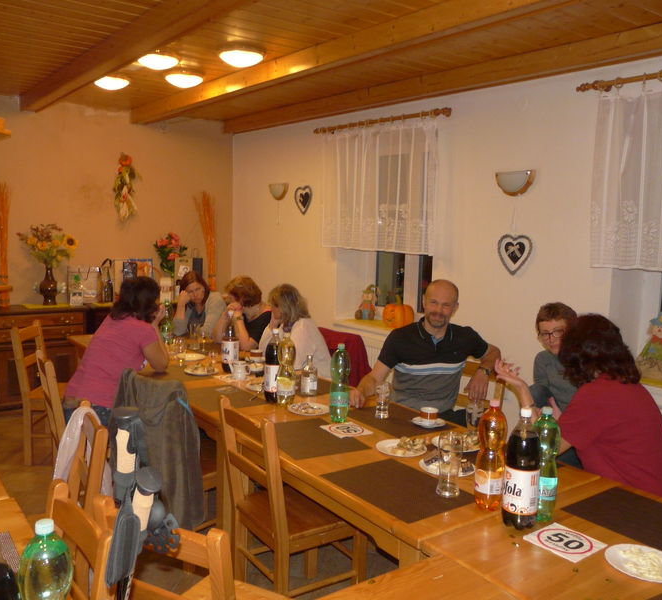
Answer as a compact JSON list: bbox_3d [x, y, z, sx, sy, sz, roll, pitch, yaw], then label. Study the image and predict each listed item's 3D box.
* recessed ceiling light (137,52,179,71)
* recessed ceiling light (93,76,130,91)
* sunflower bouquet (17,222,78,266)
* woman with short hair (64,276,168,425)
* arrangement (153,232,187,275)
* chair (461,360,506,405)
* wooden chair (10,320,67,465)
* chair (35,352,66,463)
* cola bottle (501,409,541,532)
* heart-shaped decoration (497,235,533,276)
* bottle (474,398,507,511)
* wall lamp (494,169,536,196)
[{"bbox_3d":[-1.069,-1.478,4.009,0.270,0.100,0.270,-3,8,-36],"label":"recessed ceiling light"},{"bbox_3d":[-1.586,-1.582,4.696,0.270,0.090,0.270,-4,9,-36],"label":"recessed ceiling light"},{"bbox_3d":[-2.443,-0.478,5.577,0.510,0.400,0.420,-3,8,-36],"label":"sunflower bouquet"},{"bbox_3d":[-1.163,0.513,3.632,0.480,1.270,0.640,8,9,41],"label":"woman with short hair"},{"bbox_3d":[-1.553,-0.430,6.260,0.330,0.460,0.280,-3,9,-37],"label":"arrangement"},{"bbox_3d":[0.606,0.766,3.419,0.400,0.890,0.480,8,10,44],"label":"chair"},{"bbox_3d":[-1.788,0.607,4.320,0.480,0.890,0.400,1,7,0],"label":"wooden chair"},{"bbox_3d":[-1.277,0.720,3.458,0.495,0.925,0.400,-2,8,-30],"label":"chair"},{"bbox_3d":[0.551,0.479,1.844,0.104,0.342,0.104,-4,8,-34],"label":"cola bottle"},{"bbox_3d":[1.154,-0.281,4.046,0.025,0.248,0.258,-3,8,-38],"label":"heart-shaped decoration"},{"bbox_3d":[0.492,0.472,1.977,0.093,0.332,0.093,2,7,0],"label":"bottle"},{"bbox_3d":[1.136,-0.718,3.985,0.100,0.155,0.285,-3,8,-38],"label":"wall lamp"}]

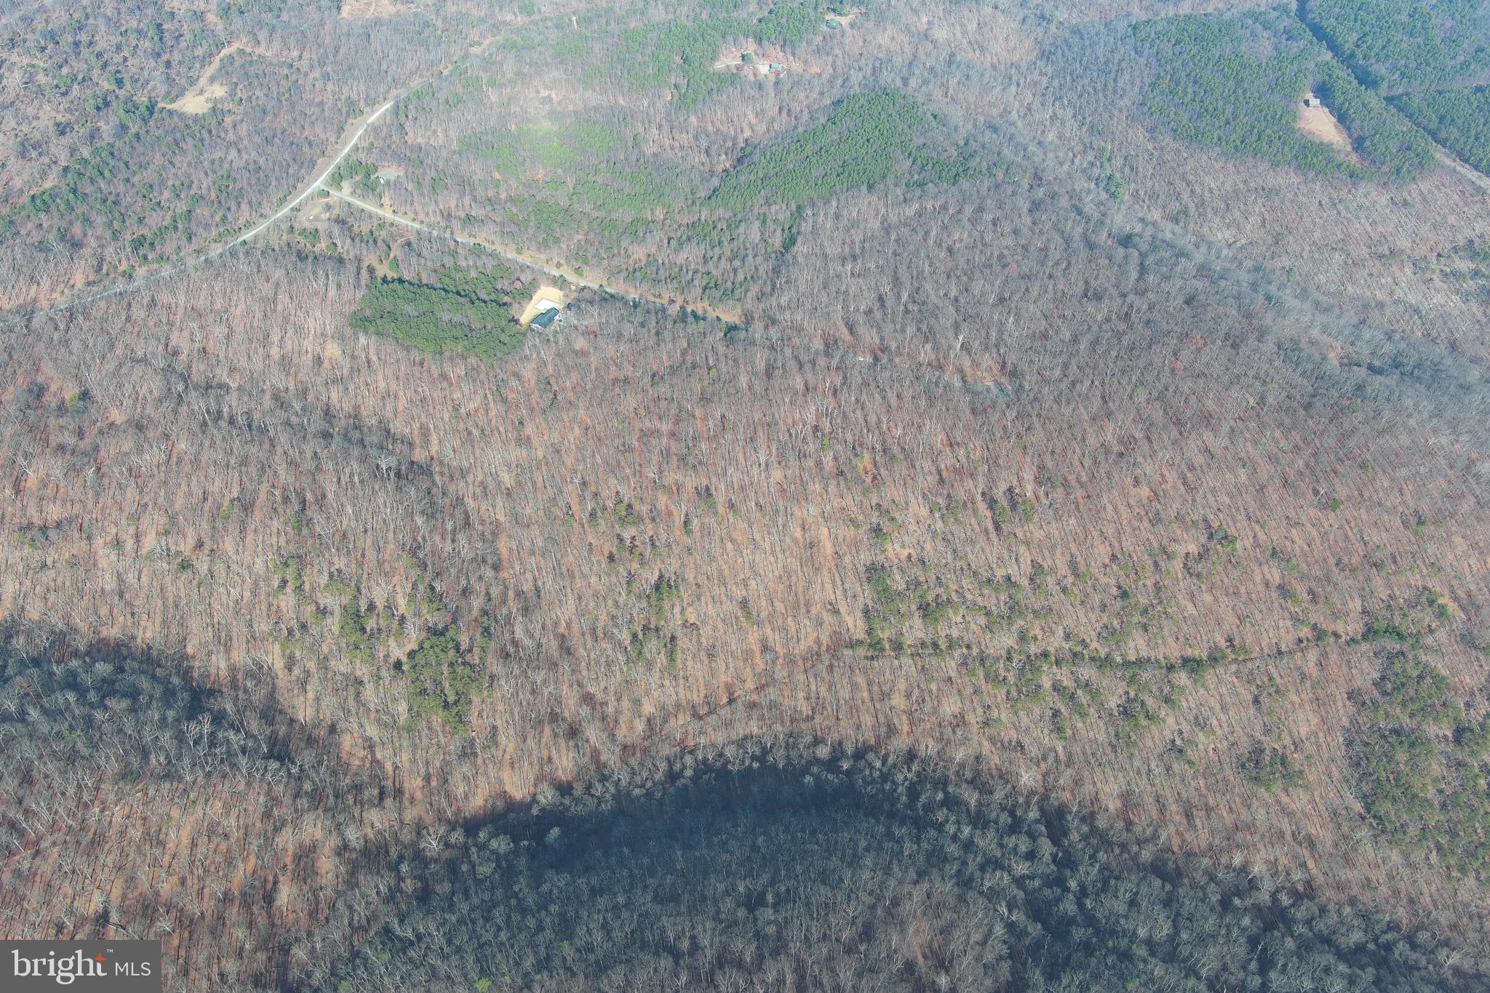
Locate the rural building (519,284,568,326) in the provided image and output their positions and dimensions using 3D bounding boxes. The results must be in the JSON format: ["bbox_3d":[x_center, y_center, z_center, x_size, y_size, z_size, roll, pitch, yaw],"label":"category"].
[{"bbox_3d":[-88.013,-78.125,530.000,7.800,5.200,14.500,14,42,17],"label":"rural building"}]

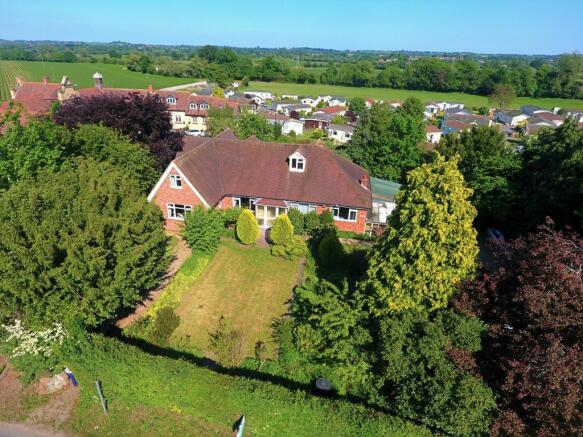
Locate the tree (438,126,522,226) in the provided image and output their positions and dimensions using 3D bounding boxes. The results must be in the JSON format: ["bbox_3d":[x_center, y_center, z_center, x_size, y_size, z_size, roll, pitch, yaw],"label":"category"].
[{"bbox_3d":[20.334,-5.581,36.429,8.000,8.700,7.600,1,27,0],"label":"tree"}]

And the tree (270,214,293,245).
[{"bbox_3d":[-0.744,0.946,27.932,1.900,2.700,1.900,1,27,0],"label":"tree"}]

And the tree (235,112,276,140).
[{"bbox_3d":[-5.743,-13.613,53.728,5.700,6.300,5.400,1,27,0],"label":"tree"}]

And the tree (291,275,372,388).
[{"bbox_3d":[1.964,5.352,17.015,4.000,4.800,3.900,1,27,0],"label":"tree"}]

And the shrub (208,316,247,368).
[{"bbox_3d":[-3.360,6.243,17.701,1.950,2.350,1.700,1,27,0],"label":"shrub"}]

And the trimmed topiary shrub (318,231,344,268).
[{"bbox_3d":[3.043,2.283,25.310,1.850,2.850,1.850,1,27,0],"label":"trimmed topiary shrub"}]

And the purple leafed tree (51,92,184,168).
[{"bbox_3d":[-19.635,-8.667,38.448,12.800,10.800,11.800,1,27,0],"label":"purple leafed tree"}]

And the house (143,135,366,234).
[{"bbox_3d":[-2.000,-4.547,35.858,20.700,6.500,14.400,6,27,8],"label":"house"}]

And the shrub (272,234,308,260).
[{"bbox_3d":[-0.082,2.039,27.243,2.900,1.400,2.500,1,27,0],"label":"shrub"}]

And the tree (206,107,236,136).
[{"bbox_3d":[-11.232,-14.588,53.834,4.700,6.600,4.600,1,27,0],"label":"tree"}]

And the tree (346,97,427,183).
[{"bbox_3d":[13.056,-11.131,45.804,9.700,9.800,9.200,1,27,0],"label":"tree"}]

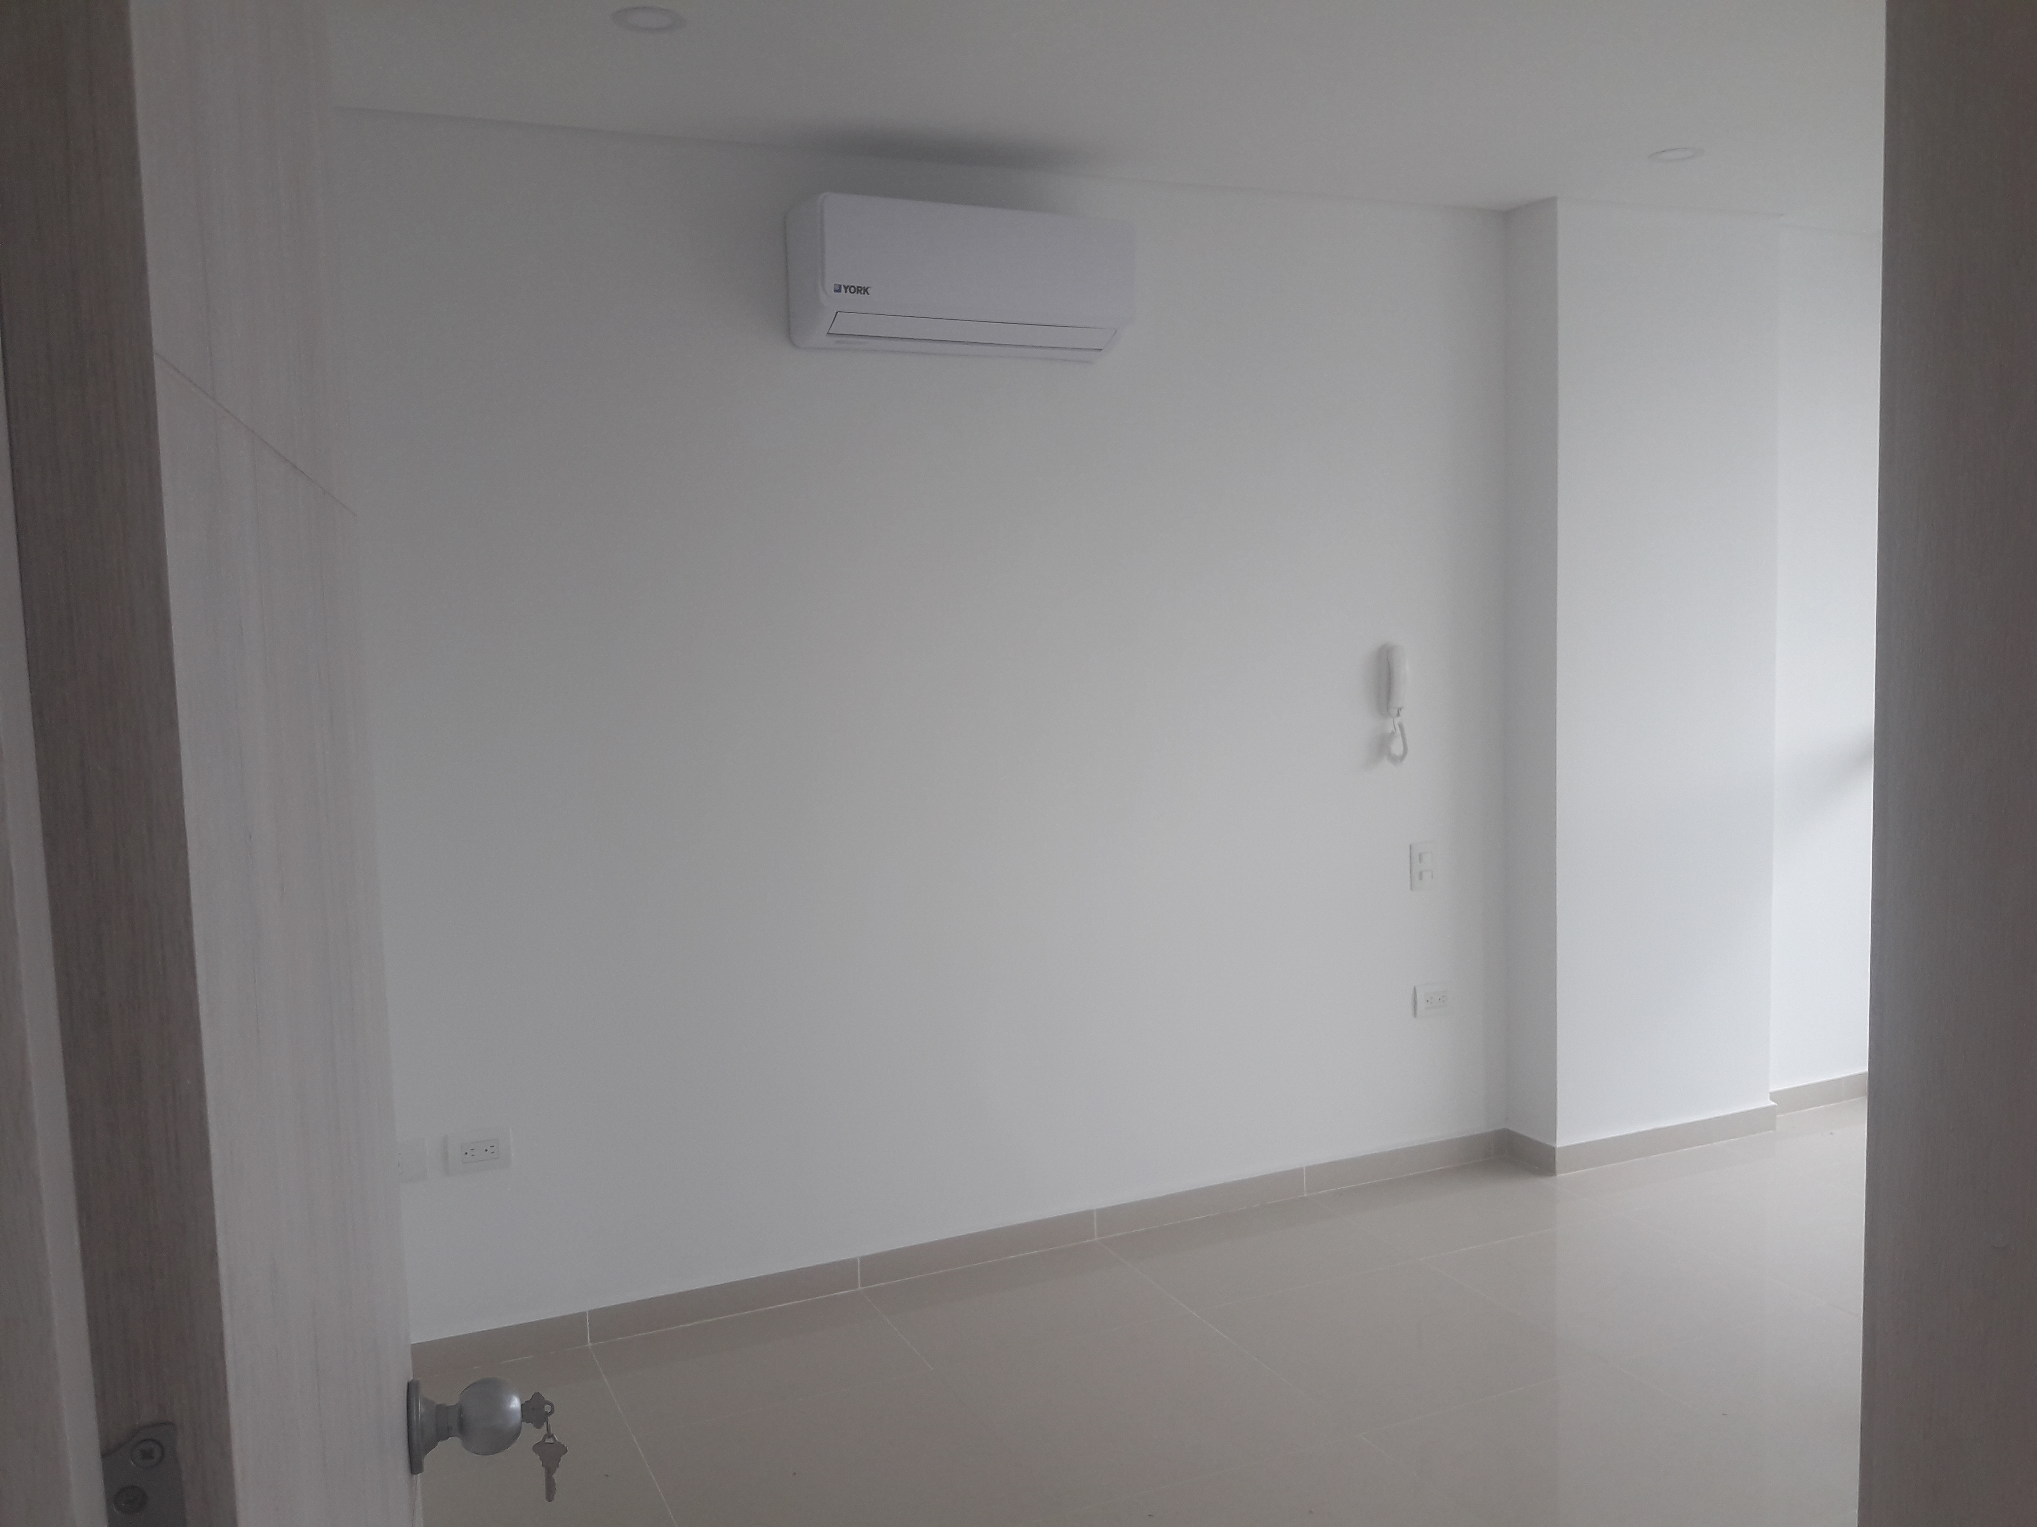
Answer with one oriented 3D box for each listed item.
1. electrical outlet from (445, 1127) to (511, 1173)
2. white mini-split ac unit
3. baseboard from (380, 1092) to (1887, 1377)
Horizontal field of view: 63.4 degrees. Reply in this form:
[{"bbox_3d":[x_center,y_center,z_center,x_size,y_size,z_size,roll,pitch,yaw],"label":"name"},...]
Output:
[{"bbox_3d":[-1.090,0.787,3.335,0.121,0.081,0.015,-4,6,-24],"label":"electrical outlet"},{"bbox_3d":[-0.113,-1.032,3.536,0.731,0.285,0.194,-4,6,-24],"label":"white mini-split ac unit"},{"bbox_3d":[0.644,1.085,4.045,4.075,0.076,0.199,-4,6,-24],"label":"baseboard"}]

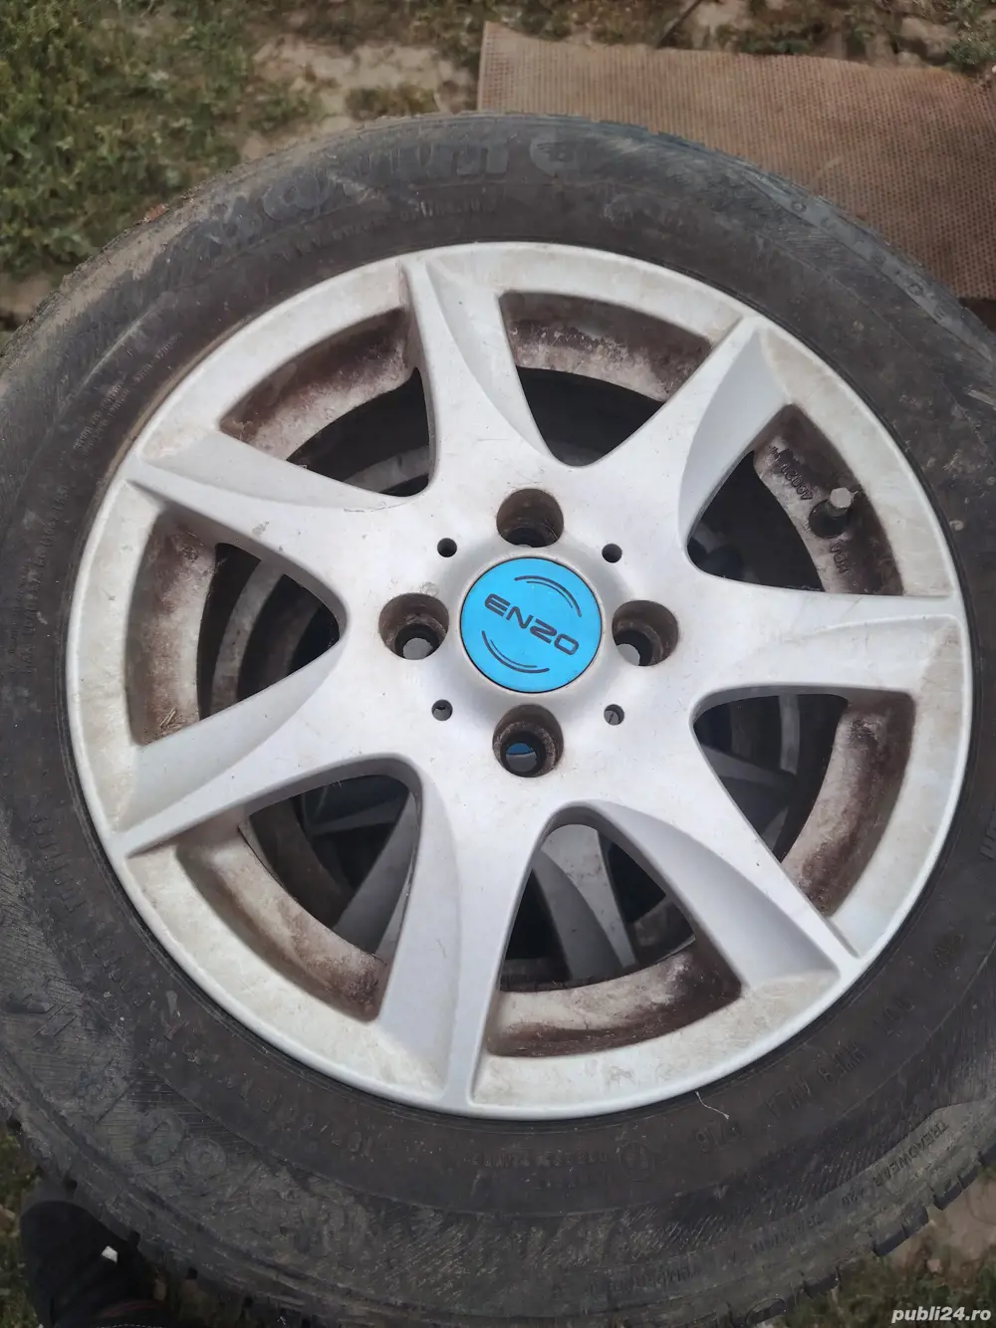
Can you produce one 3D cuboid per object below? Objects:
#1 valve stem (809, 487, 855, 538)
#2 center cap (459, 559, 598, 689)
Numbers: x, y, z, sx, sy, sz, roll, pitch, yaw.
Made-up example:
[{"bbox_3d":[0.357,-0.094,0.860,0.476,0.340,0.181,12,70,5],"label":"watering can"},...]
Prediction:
[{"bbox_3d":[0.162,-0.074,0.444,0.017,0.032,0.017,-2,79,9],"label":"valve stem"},{"bbox_3d":[0.014,-0.015,0.397,0.060,0.012,0.060,26,76,4],"label":"center cap"}]

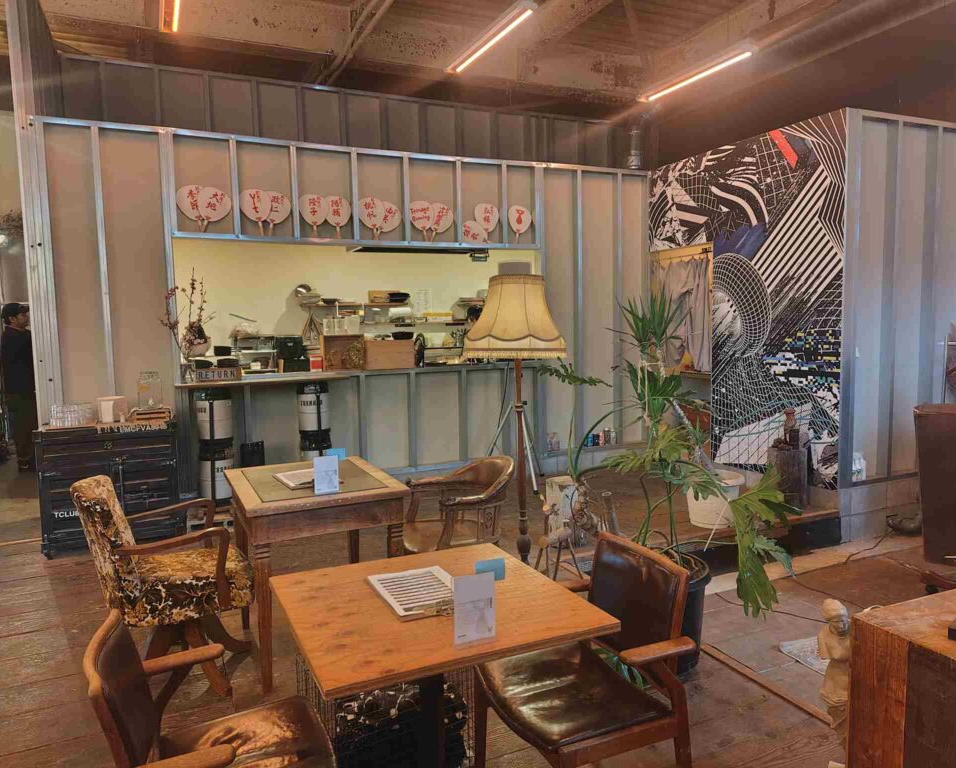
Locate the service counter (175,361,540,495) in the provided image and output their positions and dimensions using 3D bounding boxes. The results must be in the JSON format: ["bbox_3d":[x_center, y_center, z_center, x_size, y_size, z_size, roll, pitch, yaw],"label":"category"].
[{"bbox_3d":[-0.856,0.355,5.822,3.140,0.980,0.460,-3,6,-24],"label":"service counter"}]

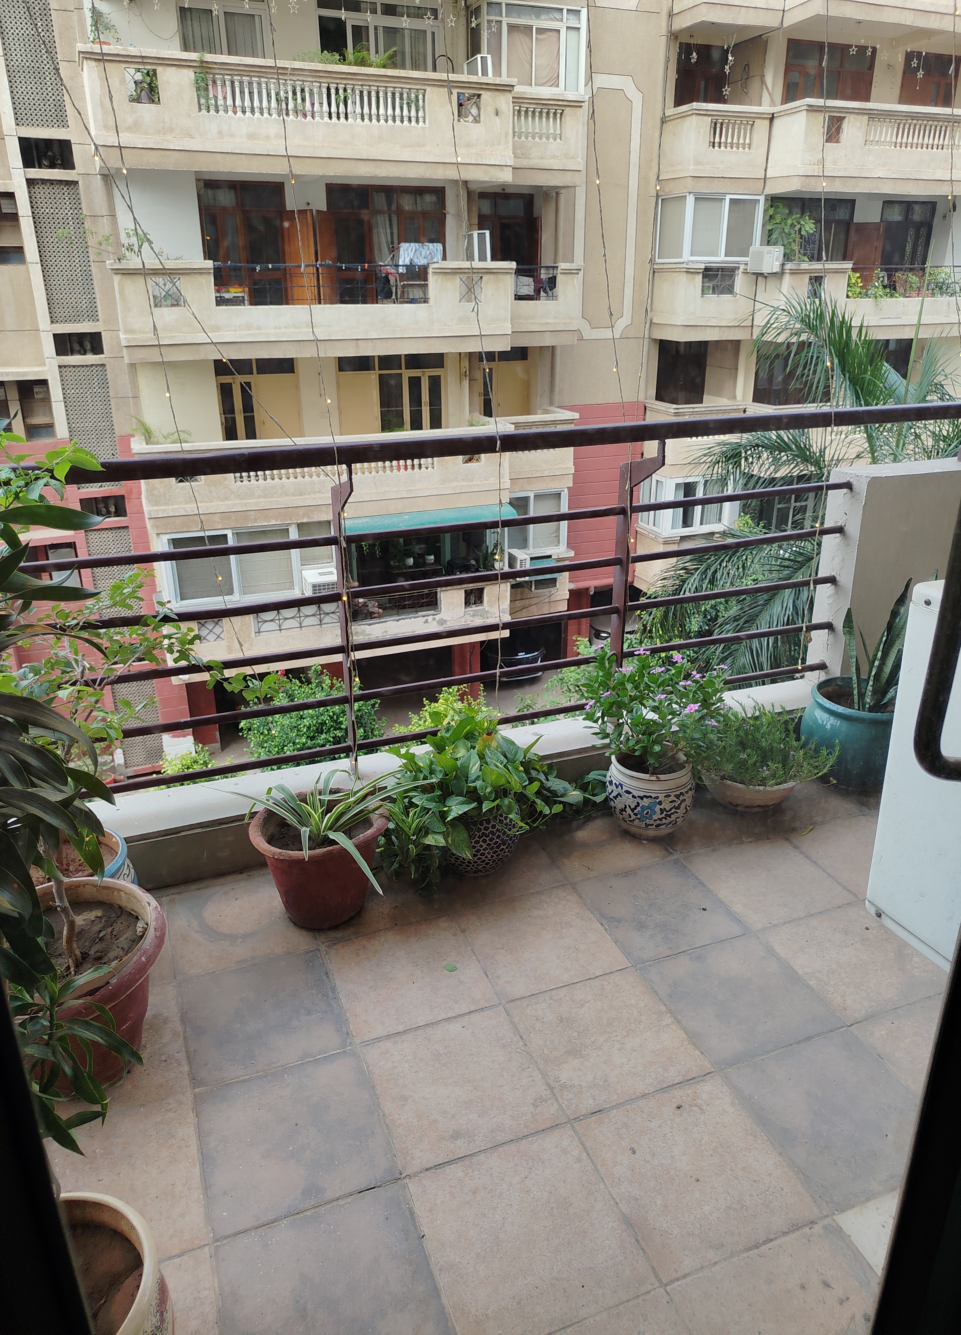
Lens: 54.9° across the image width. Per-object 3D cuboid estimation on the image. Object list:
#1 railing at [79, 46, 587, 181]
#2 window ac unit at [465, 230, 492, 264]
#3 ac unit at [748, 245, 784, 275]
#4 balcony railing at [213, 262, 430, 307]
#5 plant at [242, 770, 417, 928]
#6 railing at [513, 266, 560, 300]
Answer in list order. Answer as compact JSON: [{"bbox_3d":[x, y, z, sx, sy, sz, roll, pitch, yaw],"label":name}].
[{"bbox_3d":[-2.164,-9.971,17.139,9.600,1.770,1.000,-9,24,-21],"label":"railing"},{"bbox_3d":[0.025,-8.715,19.235,0.350,0.610,0.500,-9,24,-21],"label":"window ac unit"},{"bbox_3d":[6.516,-9.298,21.121,0.290,0.540,0.780,-17,28,-35],"label":"ac unit"},{"bbox_3d":[-2.901,-7.258,17.533,4.140,0.730,0.080,-9,24,-21],"label":"balcony railing"},{"bbox_3d":[-0.349,0.415,2.155,0.400,0.310,0.380,0,22,0],"label":"plant"},{"bbox_3d":[1.217,-8.199,19.766,1.050,0.720,0.080,-9,24,-21],"label":"railing"}]

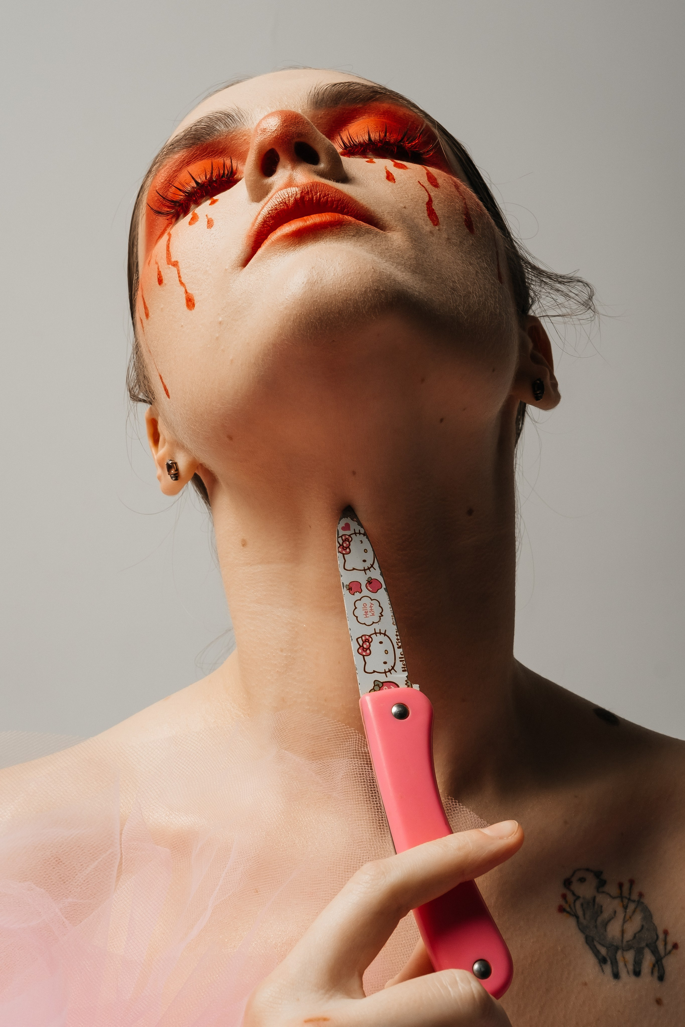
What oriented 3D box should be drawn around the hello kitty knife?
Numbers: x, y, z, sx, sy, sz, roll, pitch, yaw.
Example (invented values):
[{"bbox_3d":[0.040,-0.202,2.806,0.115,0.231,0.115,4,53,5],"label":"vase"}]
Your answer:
[{"bbox_3d":[0.018,0.069,0.400,0.024,0.169,0.013,-11,-30,-10],"label":"hello kitty knife"}]

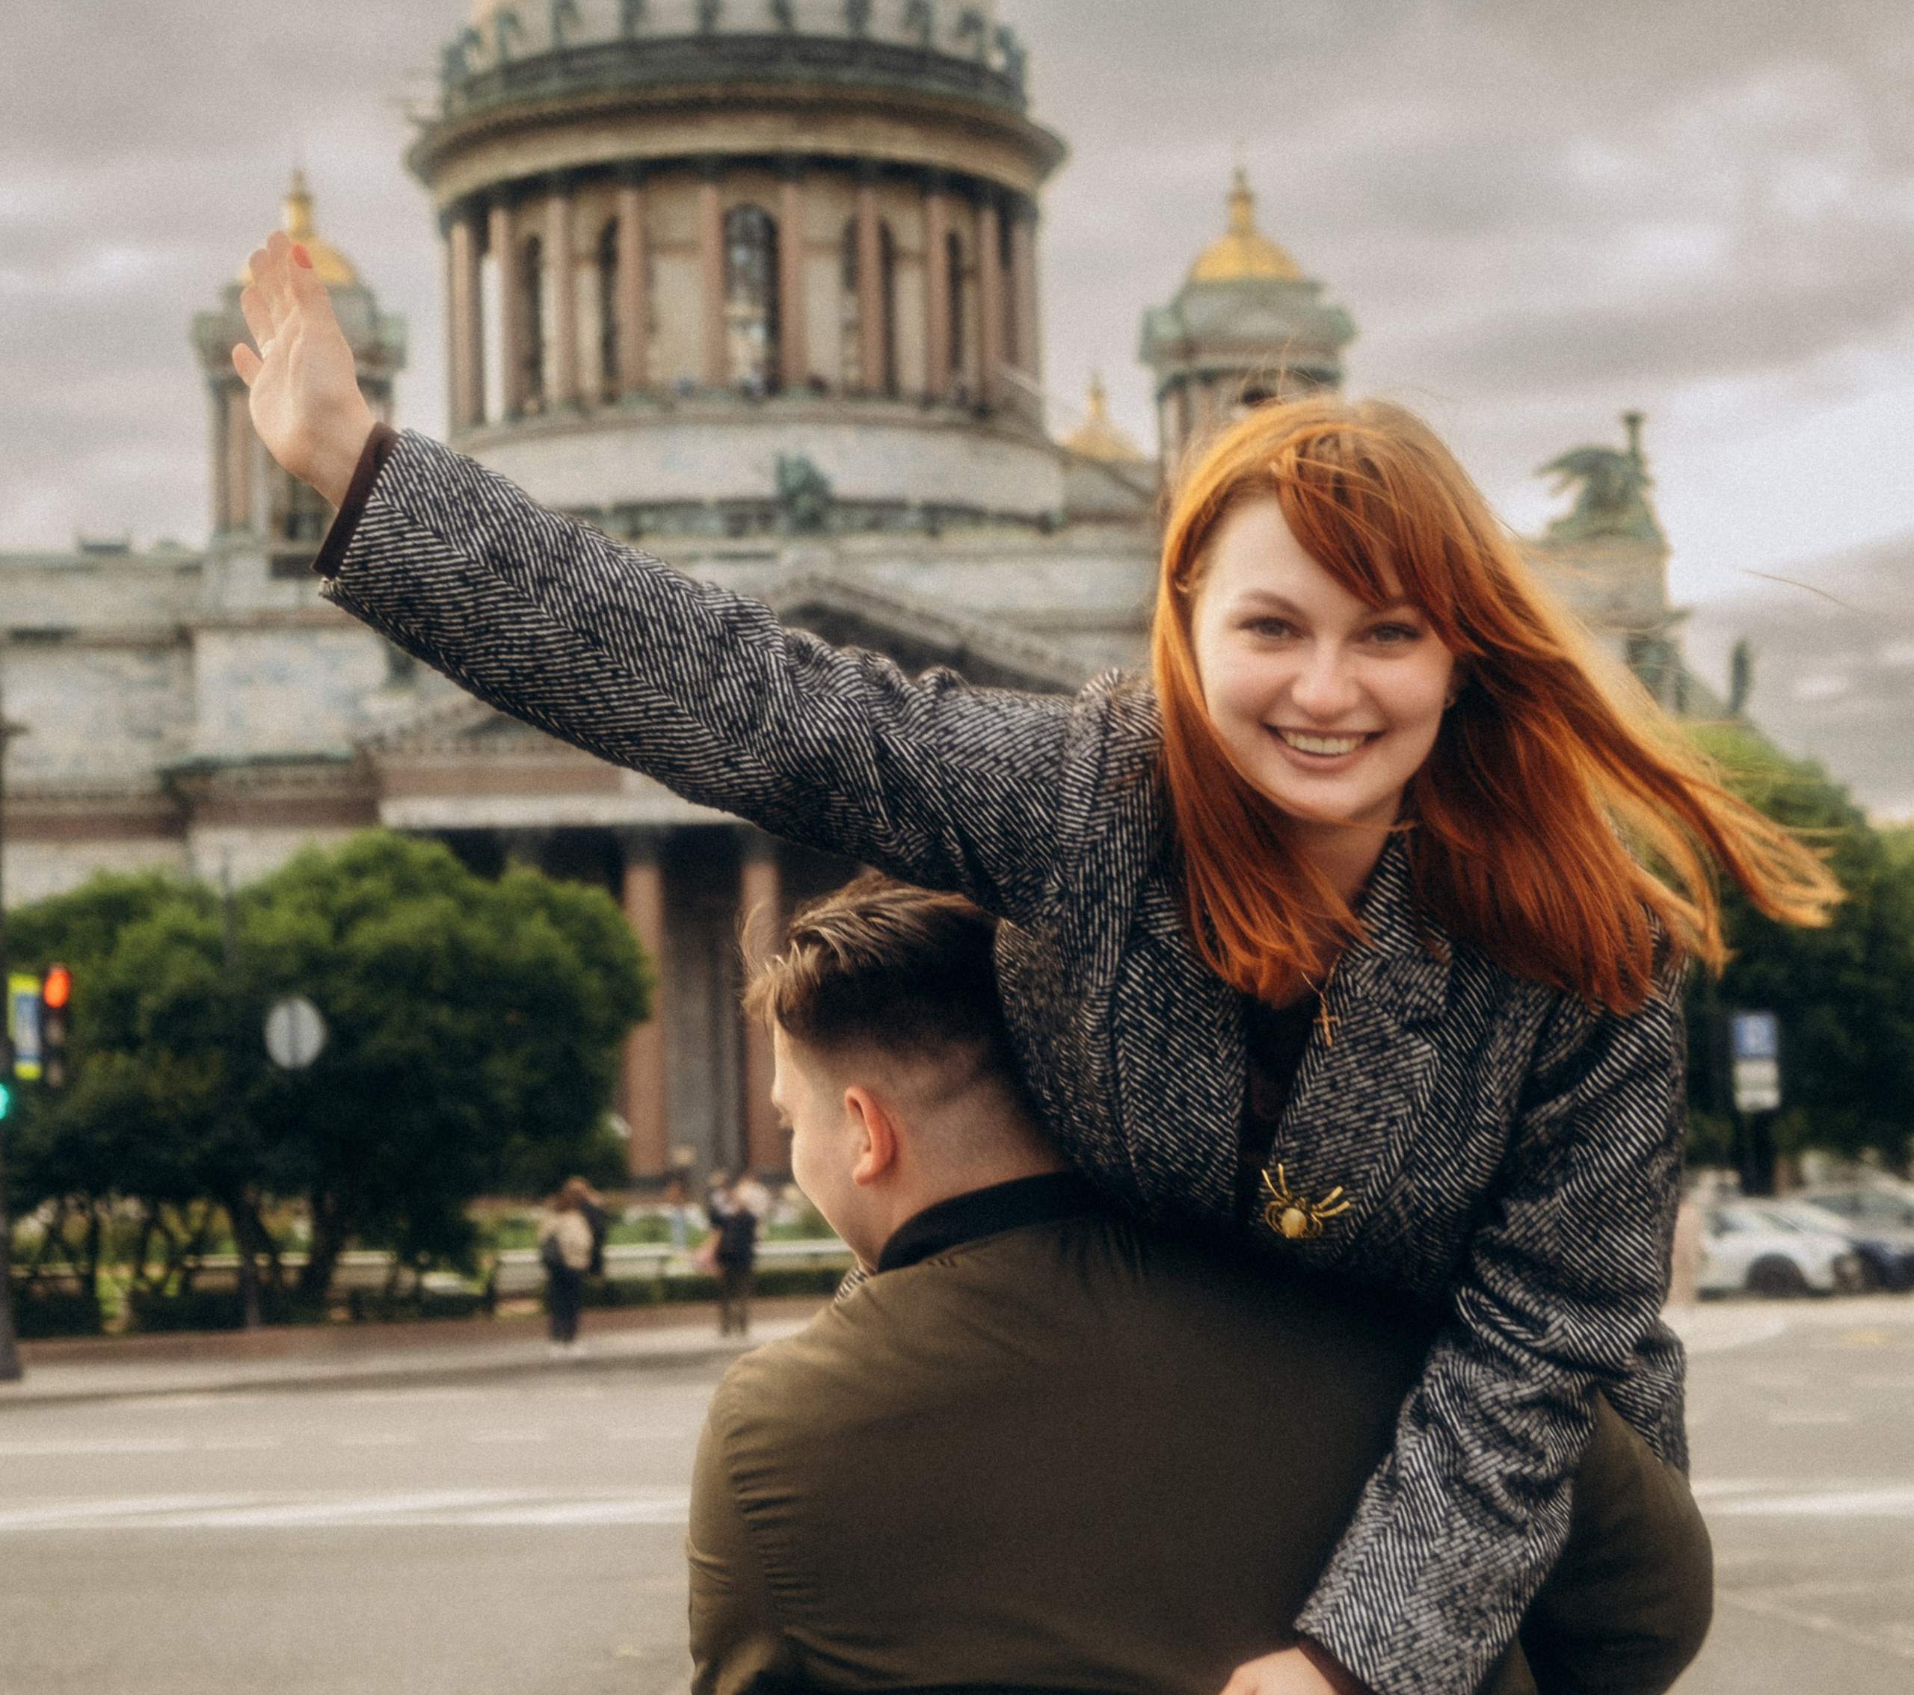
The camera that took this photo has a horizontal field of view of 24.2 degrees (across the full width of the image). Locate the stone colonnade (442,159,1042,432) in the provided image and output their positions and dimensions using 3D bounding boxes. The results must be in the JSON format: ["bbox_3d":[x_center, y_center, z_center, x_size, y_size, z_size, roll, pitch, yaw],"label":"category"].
[{"bbox_3d":[-12.042,-30.088,251.005,33.600,13.500,33.600,-1,-4,-6],"label":"stone colonnade"}]

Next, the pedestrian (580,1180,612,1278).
[{"bbox_3d":[-4.869,5.244,60.000,0.500,1.720,0.350,-3,-4,12],"label":"pedestrian"}]

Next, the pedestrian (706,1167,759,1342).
[{"bbox_3d":[-2.276,4.130,45.300,0.520,1.680,0.360,-2,-4,0],"label":"pedestrian"}]

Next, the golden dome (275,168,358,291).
[{"bbox_3d":[-32.678,-30.676,221.072,5.600,5.800,5.600,-1,-4,-6],"label":"golden dome"}]

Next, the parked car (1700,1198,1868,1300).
[{"bbox_3d":[10.261,5.605,62.000,4.400,1.450,1.800,-2,-4,-1],"label":"parked car"}]

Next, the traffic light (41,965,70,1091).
[{"bbox_3d":[-7.575,1.516,37.500,0.260,1.050,0.320,-5,-5,35],"label":"traffic light"}]

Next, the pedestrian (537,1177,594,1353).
[{"bbox_3d":[-3.788,4.025,43.200,0.520,1.680,0.360,-3,-5,20],"label":"pedestrian"}]

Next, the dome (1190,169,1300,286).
[{"bbox_3d":[14.445,-31.445,226.118,5.600,5.790,5.600,-1,-4,-6],"label":"dome"}]

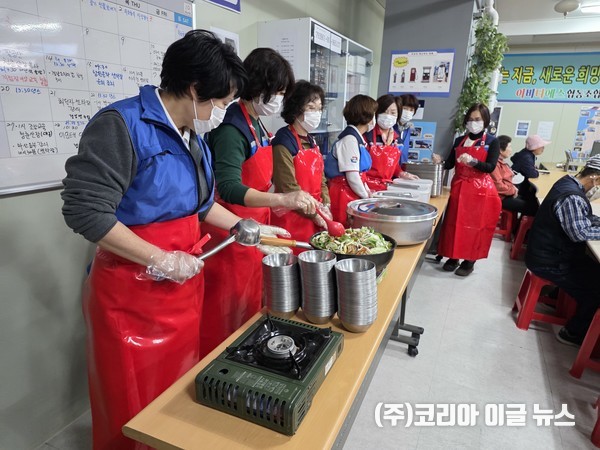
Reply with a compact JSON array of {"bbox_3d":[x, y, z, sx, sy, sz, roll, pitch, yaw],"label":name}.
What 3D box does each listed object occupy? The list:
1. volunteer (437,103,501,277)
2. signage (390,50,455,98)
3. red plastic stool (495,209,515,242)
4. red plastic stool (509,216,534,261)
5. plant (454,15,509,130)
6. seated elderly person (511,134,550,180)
[{"bbox_3d":[1.589,-0.323,3.749,0.450,1.570,0.600,-13,22,-43],"label":"volunteer"},{"bbox_3d":[1.586,-1.993,5.239,0.810,0.575,0.020,9,17,25],"label":"signage"},{"bbox_3d":[2.437,-0.051,4.998,0.350,0.440,0.350,5,16,14],"label":"red plastic stool"},{"bbox_3d":[2.516,0.128,4.316,0.340,0.460,0.340,9,17,25],"label":"red plastic stool"},{"bbox_3d":[2.222,-1.822,4.868,0.480,1.380,0.360,9,17,25],"label":"plant"},{"bbox_3d":[3.023,-0.546,5.288,0.660,1.270,0.500,9,17,25],"label":"seated elderly person"}]

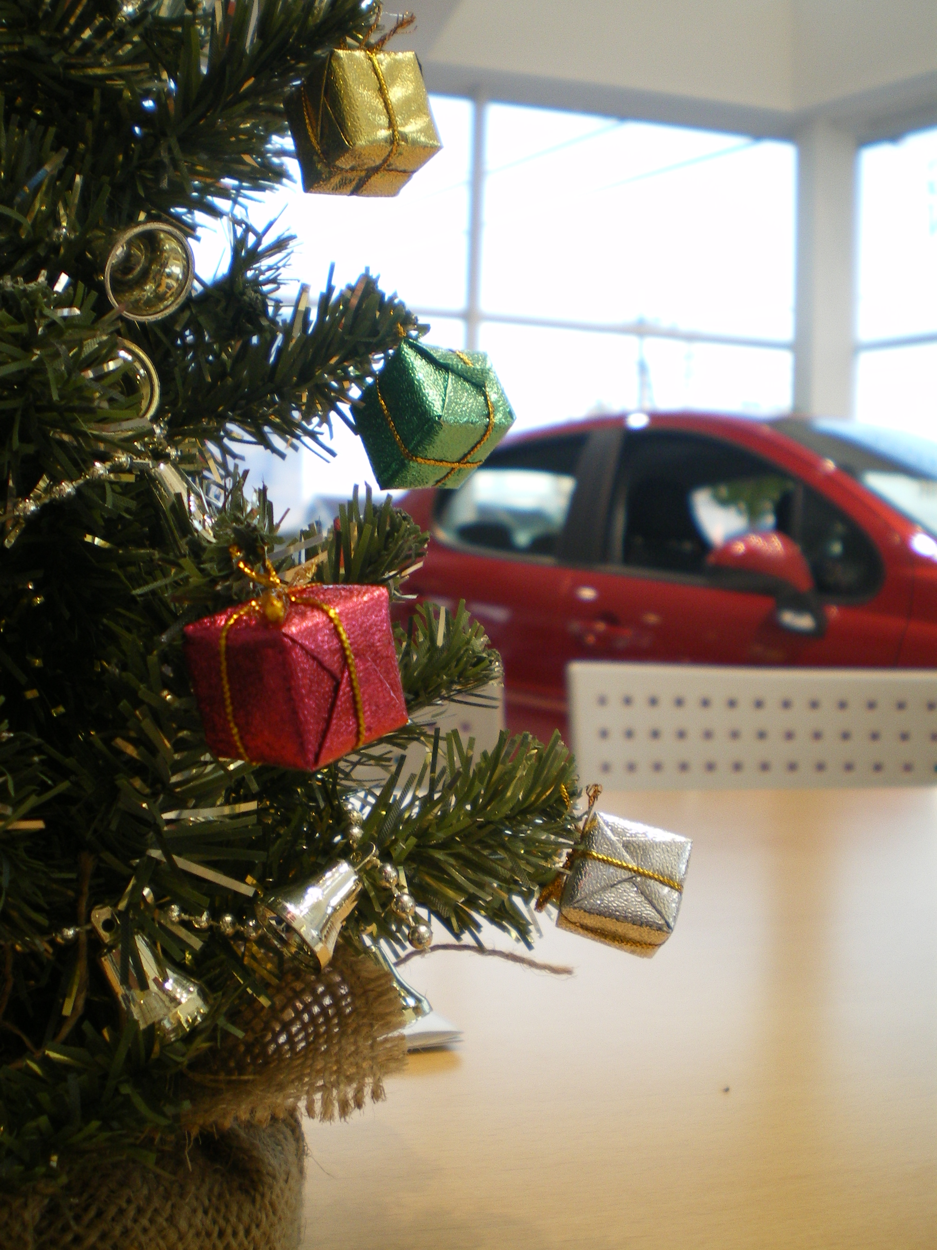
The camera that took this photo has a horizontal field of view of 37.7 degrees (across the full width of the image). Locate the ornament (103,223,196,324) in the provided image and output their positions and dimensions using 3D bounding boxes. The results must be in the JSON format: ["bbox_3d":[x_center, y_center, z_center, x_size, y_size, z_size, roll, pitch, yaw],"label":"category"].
[{"bbox_3d":[-0.083,-0.089,0.338,0.024,0.024,0.025,33,0,-40],"label":"ornament"}]

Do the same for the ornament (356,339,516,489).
[{"bbox_3d":[-0.009,-0.051,0.338,0.026,0.024,0.027,-4,-28,-41],"label":"ornament"}]

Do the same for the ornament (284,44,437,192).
[{"bbox_3d":[-0.026,-0.125,0.343,0.026,0.025,0.025,-11,-4,-33],"label":"ornament"}]

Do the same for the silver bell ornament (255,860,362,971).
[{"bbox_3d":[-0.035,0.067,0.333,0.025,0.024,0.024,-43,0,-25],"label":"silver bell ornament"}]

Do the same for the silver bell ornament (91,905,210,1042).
[{"bbox_3d":[-0.081,0.085,0.335,0.024,0.030,0.024,-32,2,0],"label":"silver bell ornament"}]

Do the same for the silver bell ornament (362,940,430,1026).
[{"bbox_3d":[-0.025,0.095,0.358,0.024,0.025,0.024,-25,-6,0],"label":"silver bell ornament"}]

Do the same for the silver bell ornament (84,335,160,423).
[{"bbox_3d":[-0.091,-0.061,0.343,0.024,0.024,0.025,29,0,-33],"label":"silver bell ornament"}]

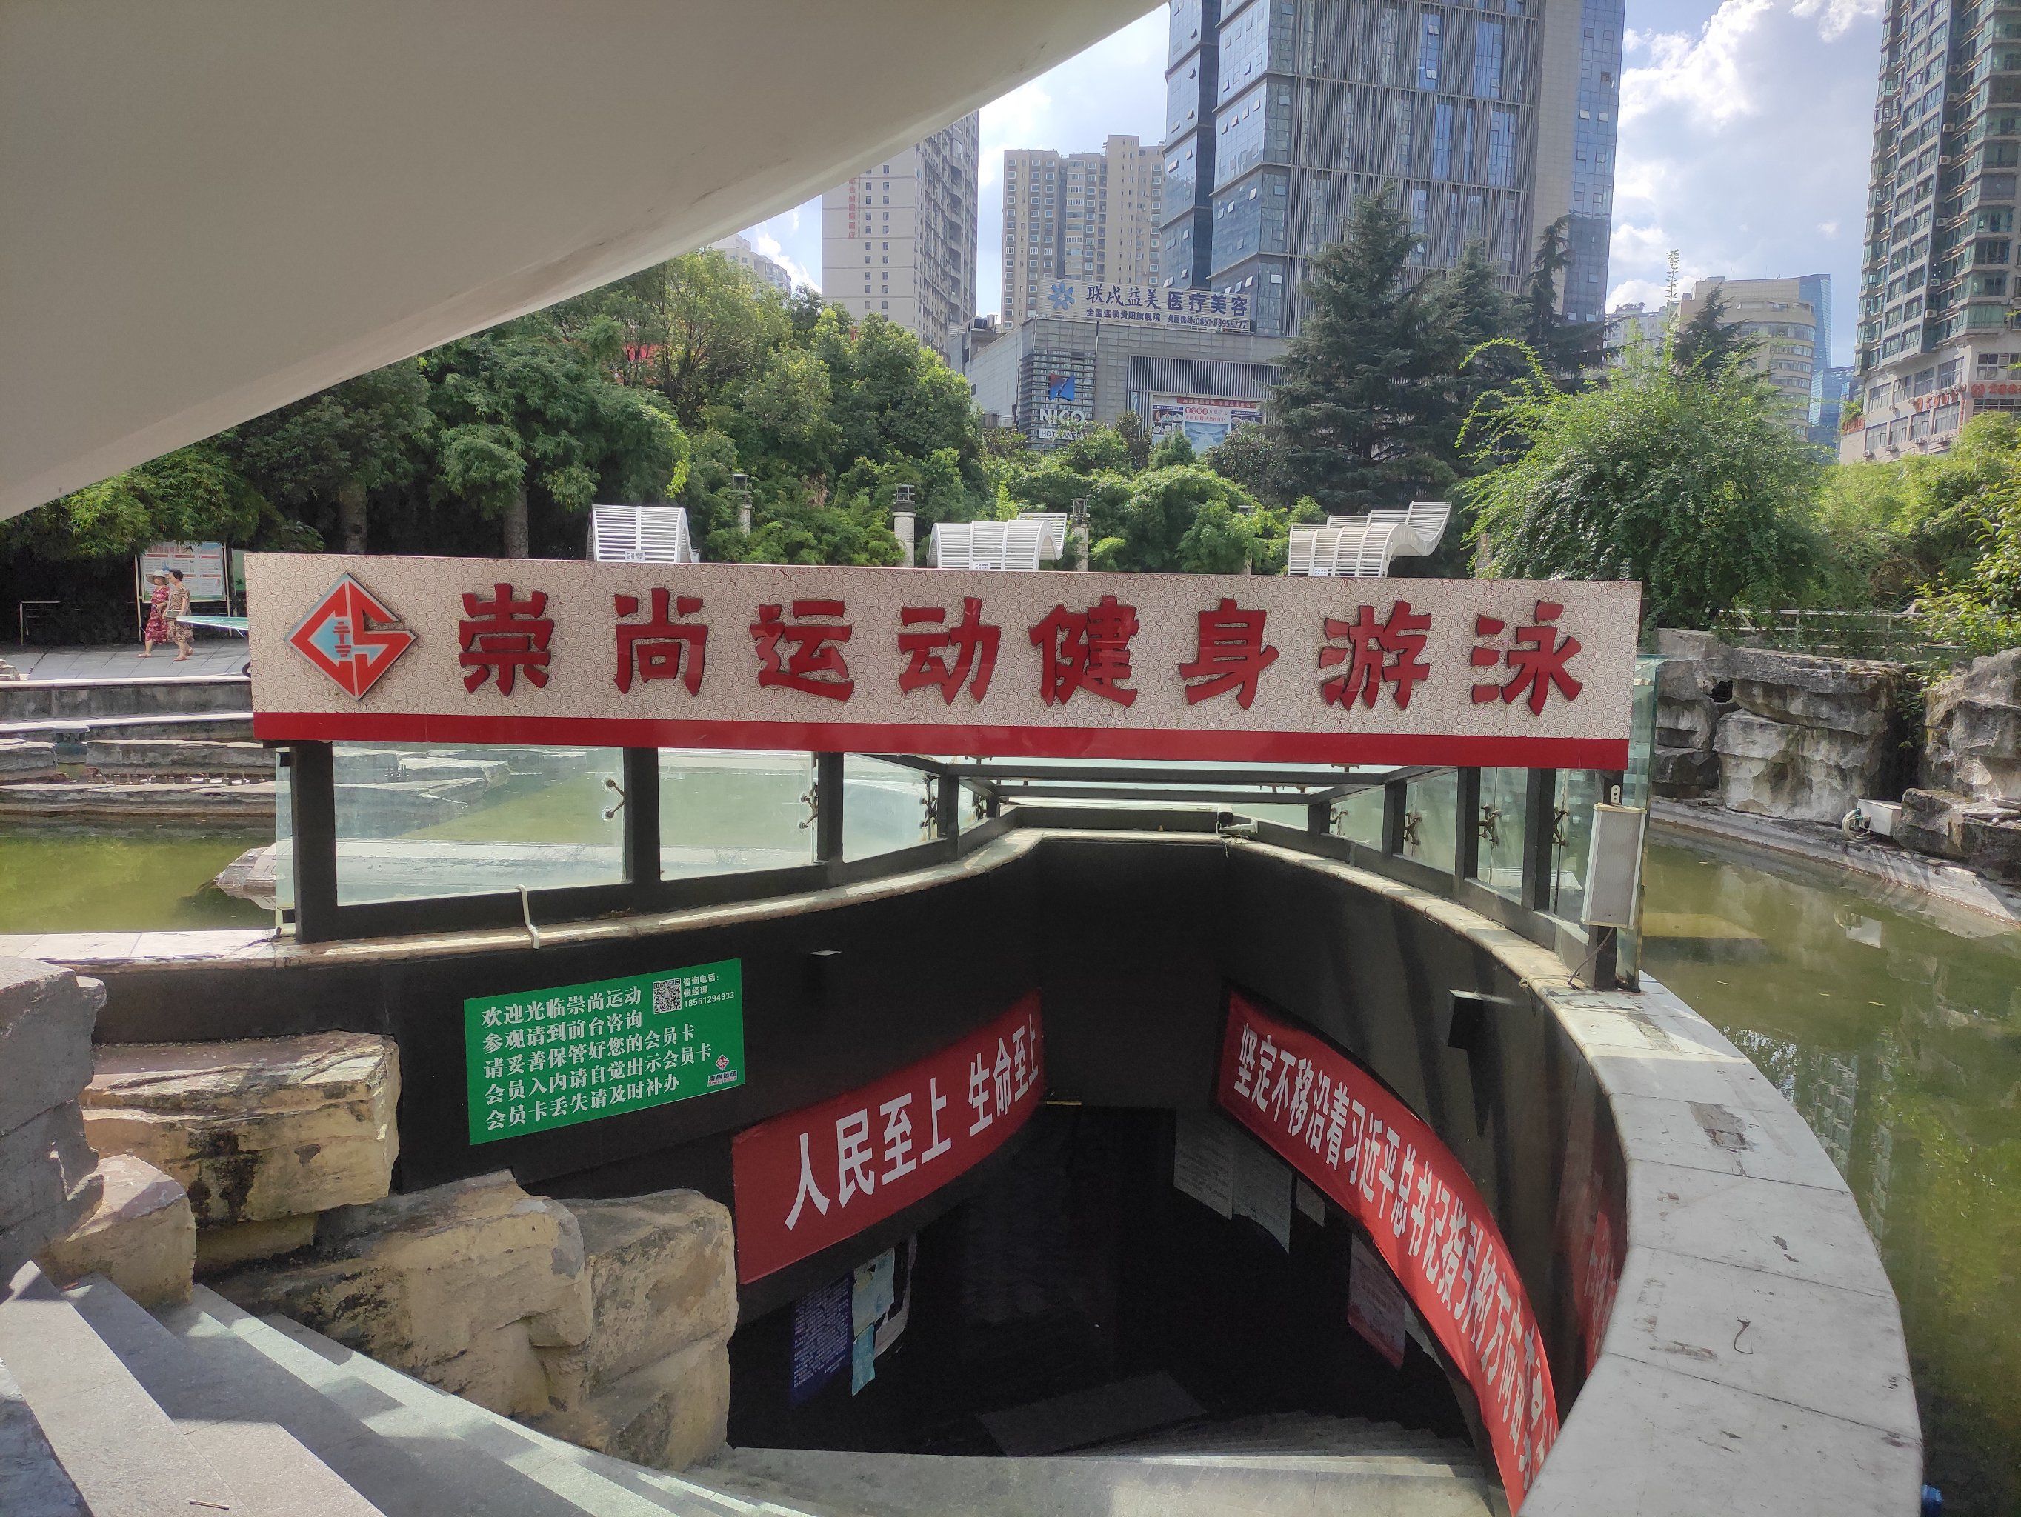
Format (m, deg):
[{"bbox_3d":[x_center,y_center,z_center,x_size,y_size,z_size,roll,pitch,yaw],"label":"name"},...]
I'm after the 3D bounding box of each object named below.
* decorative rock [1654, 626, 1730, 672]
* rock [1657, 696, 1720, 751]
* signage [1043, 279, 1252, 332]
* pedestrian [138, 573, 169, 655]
[{"bbox_3d":[6.953,-1.104,14.900,0.850,0.440,0.750,6,8,37],"label":"decorative rock"},{"bbox_3d":[6.780,-0.358,14.700,0.700,0.540,0.650,6,8,37],"label":"rock"},{"bbox_3d":[12.161,-40.339,130.000,20.000,3.900,0.600,-1,7,-17],"label":"signage"},{"bbox_3d":[-15.488,-2.612,26.400,0.550,1.580,0.500,-5,9,-41],"label":"pedestrian"}]

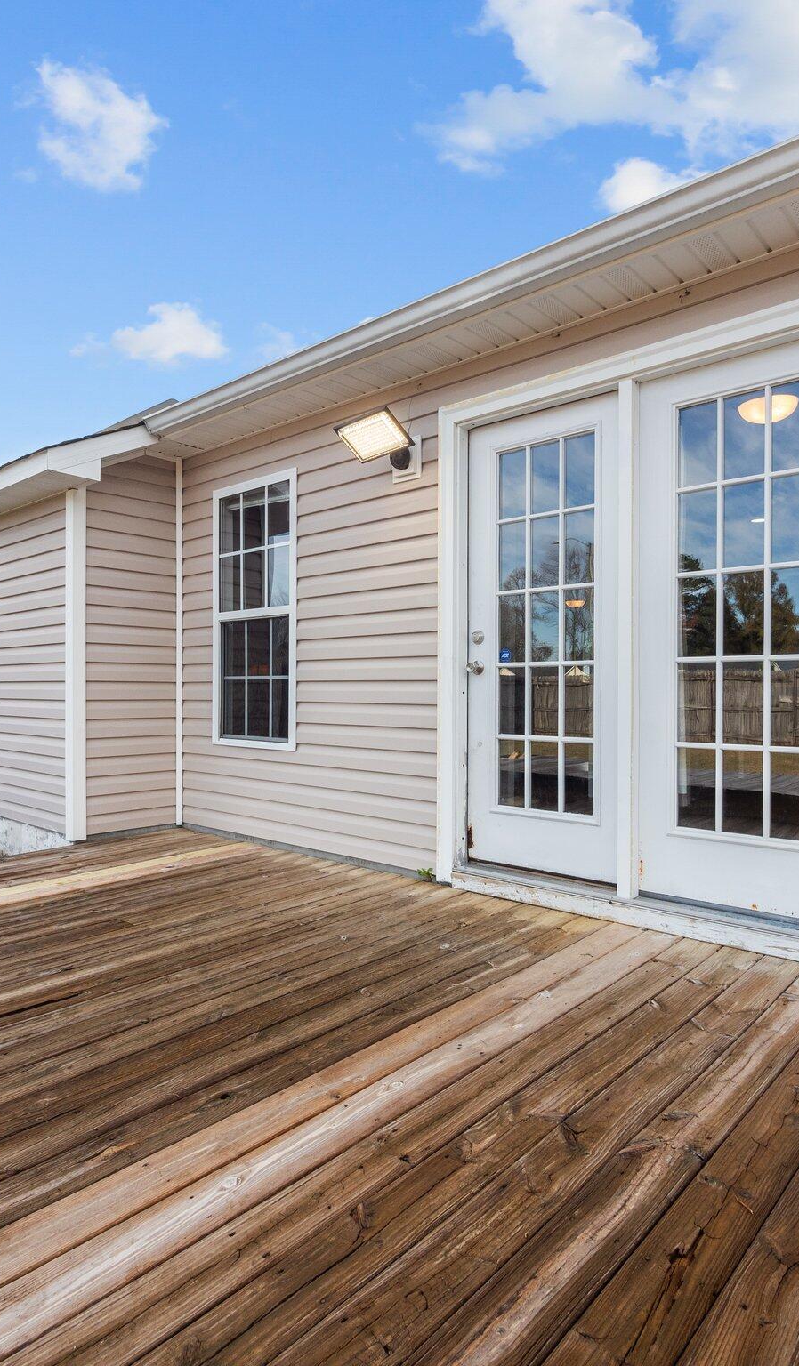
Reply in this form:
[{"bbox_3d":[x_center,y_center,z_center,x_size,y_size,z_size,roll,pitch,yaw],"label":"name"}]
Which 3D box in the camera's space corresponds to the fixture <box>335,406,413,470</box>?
[{"bbox_3d":[-0.080,-1.123,3.466,0.345,0.190,0.290,0,0,43],"label":"fixture"}]

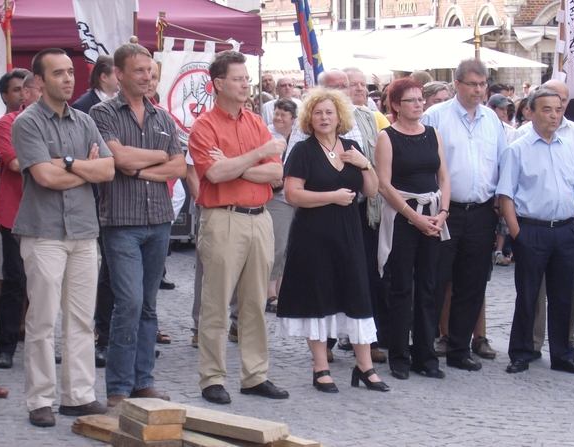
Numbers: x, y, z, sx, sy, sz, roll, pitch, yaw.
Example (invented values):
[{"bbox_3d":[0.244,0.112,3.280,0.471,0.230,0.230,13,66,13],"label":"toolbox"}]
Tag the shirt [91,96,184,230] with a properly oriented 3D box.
[{"bbox_3d":[-0.765,-0.325,9.490,0.500,0.690,0.300,-2,3,-29],"label":"shirt"}]

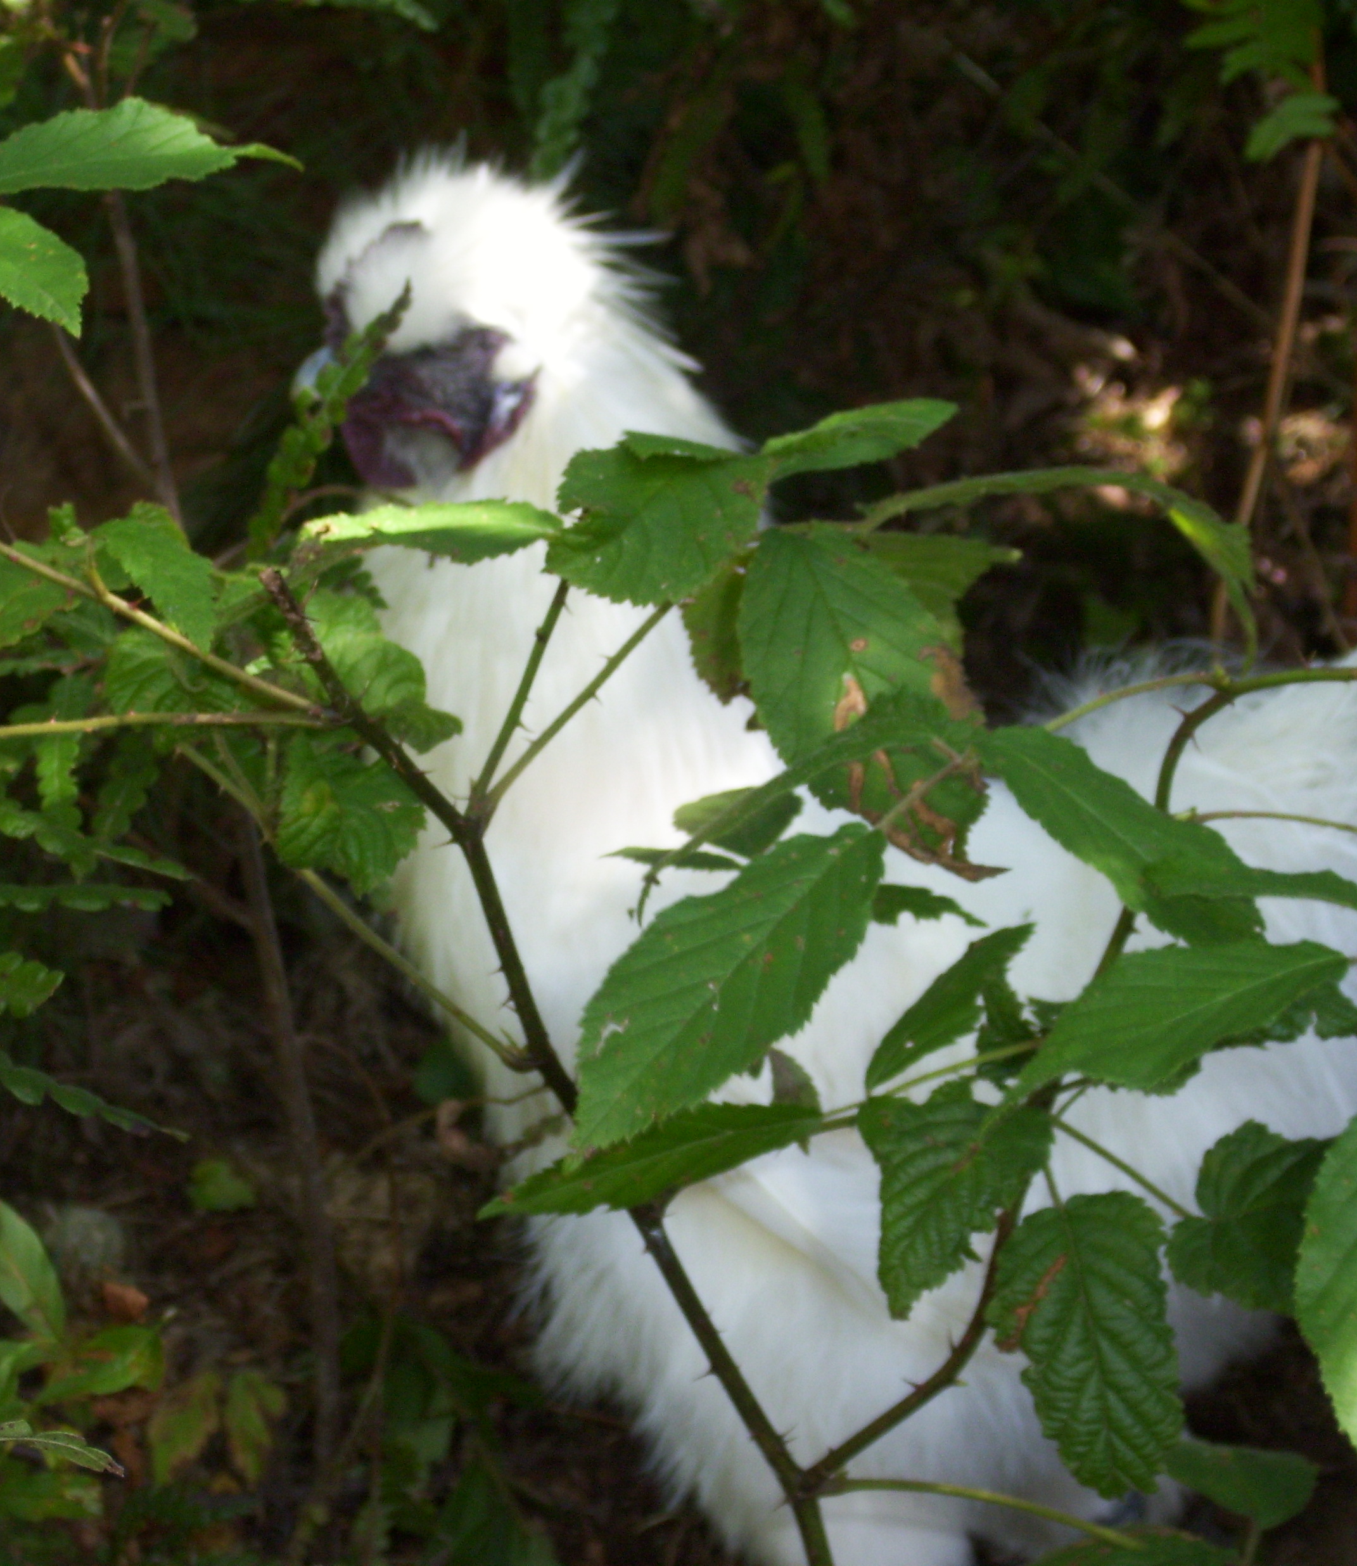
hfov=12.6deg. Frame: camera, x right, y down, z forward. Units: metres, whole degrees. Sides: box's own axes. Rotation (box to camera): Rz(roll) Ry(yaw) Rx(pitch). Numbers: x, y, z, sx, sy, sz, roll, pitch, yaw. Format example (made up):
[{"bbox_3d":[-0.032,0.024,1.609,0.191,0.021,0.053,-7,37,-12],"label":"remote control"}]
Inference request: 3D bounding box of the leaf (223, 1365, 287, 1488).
[{"bbox_3d":[-0.107,0.163,1.560,0.016,0.032,0.007,-4,-22,-15],"label":"leaf"}]

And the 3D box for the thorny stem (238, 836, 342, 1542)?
[{"bbox_3d":[-0.102,0.107,1.620,0.012,0.208,0.012,-6,21,2],"label":"thorny stem"}]

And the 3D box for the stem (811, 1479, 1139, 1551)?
[{"bbox_3d":[0.063,0.153,1.290,0.068,0.007,0.006,12,-17,9],"label":"stem"}]

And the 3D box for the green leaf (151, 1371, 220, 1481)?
[{"bbox_3d":[-0.125,0.163,1.560,0.016,0.007,0.031,20,67,22],"label":"green leaf"}]

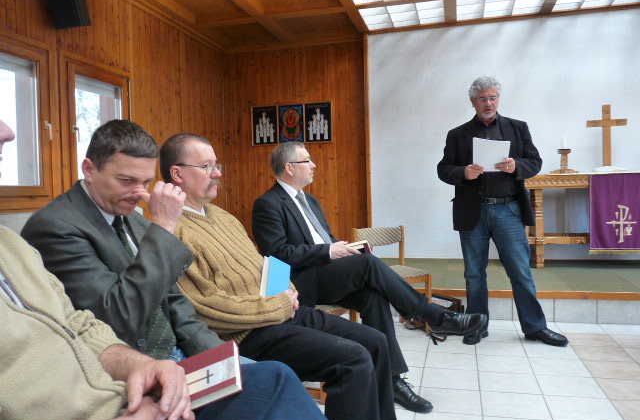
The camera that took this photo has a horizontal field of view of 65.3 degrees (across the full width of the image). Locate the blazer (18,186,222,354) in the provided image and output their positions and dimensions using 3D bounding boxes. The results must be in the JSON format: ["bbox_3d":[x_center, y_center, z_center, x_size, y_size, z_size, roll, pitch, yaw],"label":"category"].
[{"bbox_3d":[-0.540,0.213,1.400,0.480,0.600,0.550,-1,2,20],"label":"blazer"}]

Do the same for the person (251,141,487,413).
[{"bbox_3d":[0.195,0.302,2.450,1.080,1.300,0.580,-1,2,32],"label":"person"}]

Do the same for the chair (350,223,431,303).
[{"bbox_3d":[0.516,0.520,3.737,0.450,0.770,0.530,-2,2,-12],"label":"chair"}]

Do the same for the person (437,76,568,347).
[{"bbox_3d":[1.226,0.004,3.316,0.830,1.786,0.480,-1,2,18],"label":"person"}]

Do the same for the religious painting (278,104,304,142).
[{"bbox_3d":[-0.359,-1.091,6.340,0.342,0.479,0.030,-1,2,16],"label":"religious painting"}]

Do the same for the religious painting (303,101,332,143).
[{"bbox_3d":[-0.013,-1.090,6.244,0.358,0.489,0.030,-1,2,16],"label":"religious painting"}]

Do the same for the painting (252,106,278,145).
[{"bbox_3d":[-0.697,-1.083,6.434,0.341,0.492,0.030,-1,2,16],"label":"painting"}]

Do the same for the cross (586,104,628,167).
[{"bbox_3d":[2.933,-0.739,5.099,0.372,0.670,0.060,-1,2,16],"label":"cross"}]

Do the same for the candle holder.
[{"bbox_3d":[2.501,-0.494,5.124,0.265,0.263,0.252,-1,2,16],"label":"candle holder"}]

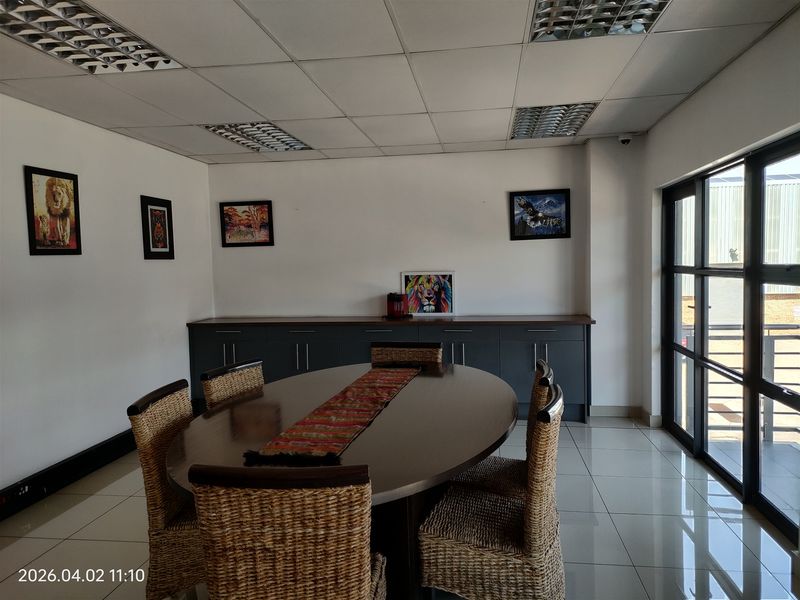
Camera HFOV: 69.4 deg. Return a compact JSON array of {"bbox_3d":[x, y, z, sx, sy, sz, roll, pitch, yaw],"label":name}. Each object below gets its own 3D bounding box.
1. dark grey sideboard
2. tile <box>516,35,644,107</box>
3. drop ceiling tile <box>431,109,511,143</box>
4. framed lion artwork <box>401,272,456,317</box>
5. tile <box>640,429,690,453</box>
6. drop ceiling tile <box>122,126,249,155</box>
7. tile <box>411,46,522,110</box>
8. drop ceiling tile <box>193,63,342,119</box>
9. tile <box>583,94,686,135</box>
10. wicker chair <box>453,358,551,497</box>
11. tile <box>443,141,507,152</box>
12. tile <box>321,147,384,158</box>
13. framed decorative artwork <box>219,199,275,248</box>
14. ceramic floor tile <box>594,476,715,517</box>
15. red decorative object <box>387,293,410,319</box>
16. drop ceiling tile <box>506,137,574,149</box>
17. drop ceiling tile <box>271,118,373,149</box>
[{"bbox_3d":[-0.122,0.663,5.742,3.860,0.938,0.542,-1,4,9],"label":"dark grey sideboard"},{"bbox_3d":[1.004,-1.345,3.451,0.600,0.015,1.200,-1,4,8],"label":"tile"},{"bbox_3d":[0.596,-1.412,4.715,0.597,0.018,1.197,-1,4,9],"label":"drop ceiling tile"},{"bbox_3d":[0.289,-0.055,5.844,0.530,0.450,0.030,-1,-2,8],"label":"framed lion artwork"},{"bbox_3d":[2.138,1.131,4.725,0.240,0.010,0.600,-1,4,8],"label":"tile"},{"bbox_3d":[-1.777,-1.385,5.075,0.597,0.018,1.197,-1,4,9],"label":"drop ceiling tile"},{"bbox_3d":[0.417,-1.331,3.531,0.597,0.018,1.197,-1,4,9],"label":"tile"},{"bbox_3d":[-0.769,-1.320,3.725,0.595,0.015,1.195,-1,4,9],"label":"drop ceiling tile"},{"bbox_3d":[1.766,-1.434,4.549,0.590,0.015,1.200,-1,4,8],"label":"tile"},{"bbox_3d":[0.499,0.818,2.950,0.570,0.920,0.490,0,4,14],"label":"wicker chair"},{"bbox_3d":[0.717,-1.468,5.521,0.597,0.018,0.433,-1,4,9],"label":"tile"},{"bbox_3d":[-0.469,-1.454,5.702,0.597,0.018,0.433,-1,4,9],"label":"tile"},{"bbox_3d":[-1.620,-0.800,6.105,0.577,0.474,0.030,-1,4,9],"label":"framed decorative artwork"},{"bbox_3d":[1.587,1.250,3.688,0.597,0.010,0.597,-1,4,9],"label":"ceramic floor tile"},{"bbox_3d":[-0.013,0.060,5.718,0.220,0.250,0.200,-1,4,8],"label":"red decorative object"},{"bbox_3d":[1.310,-1.480,5.442,0.595,0.015,0.424,-1,4,9],"label":"drop ceiling tile"},{"bbox_3d":[-0.604,-1.401,4.897,0.600,0.015,1.200,-1,4,8],"label":"drop ceiling tile"}]

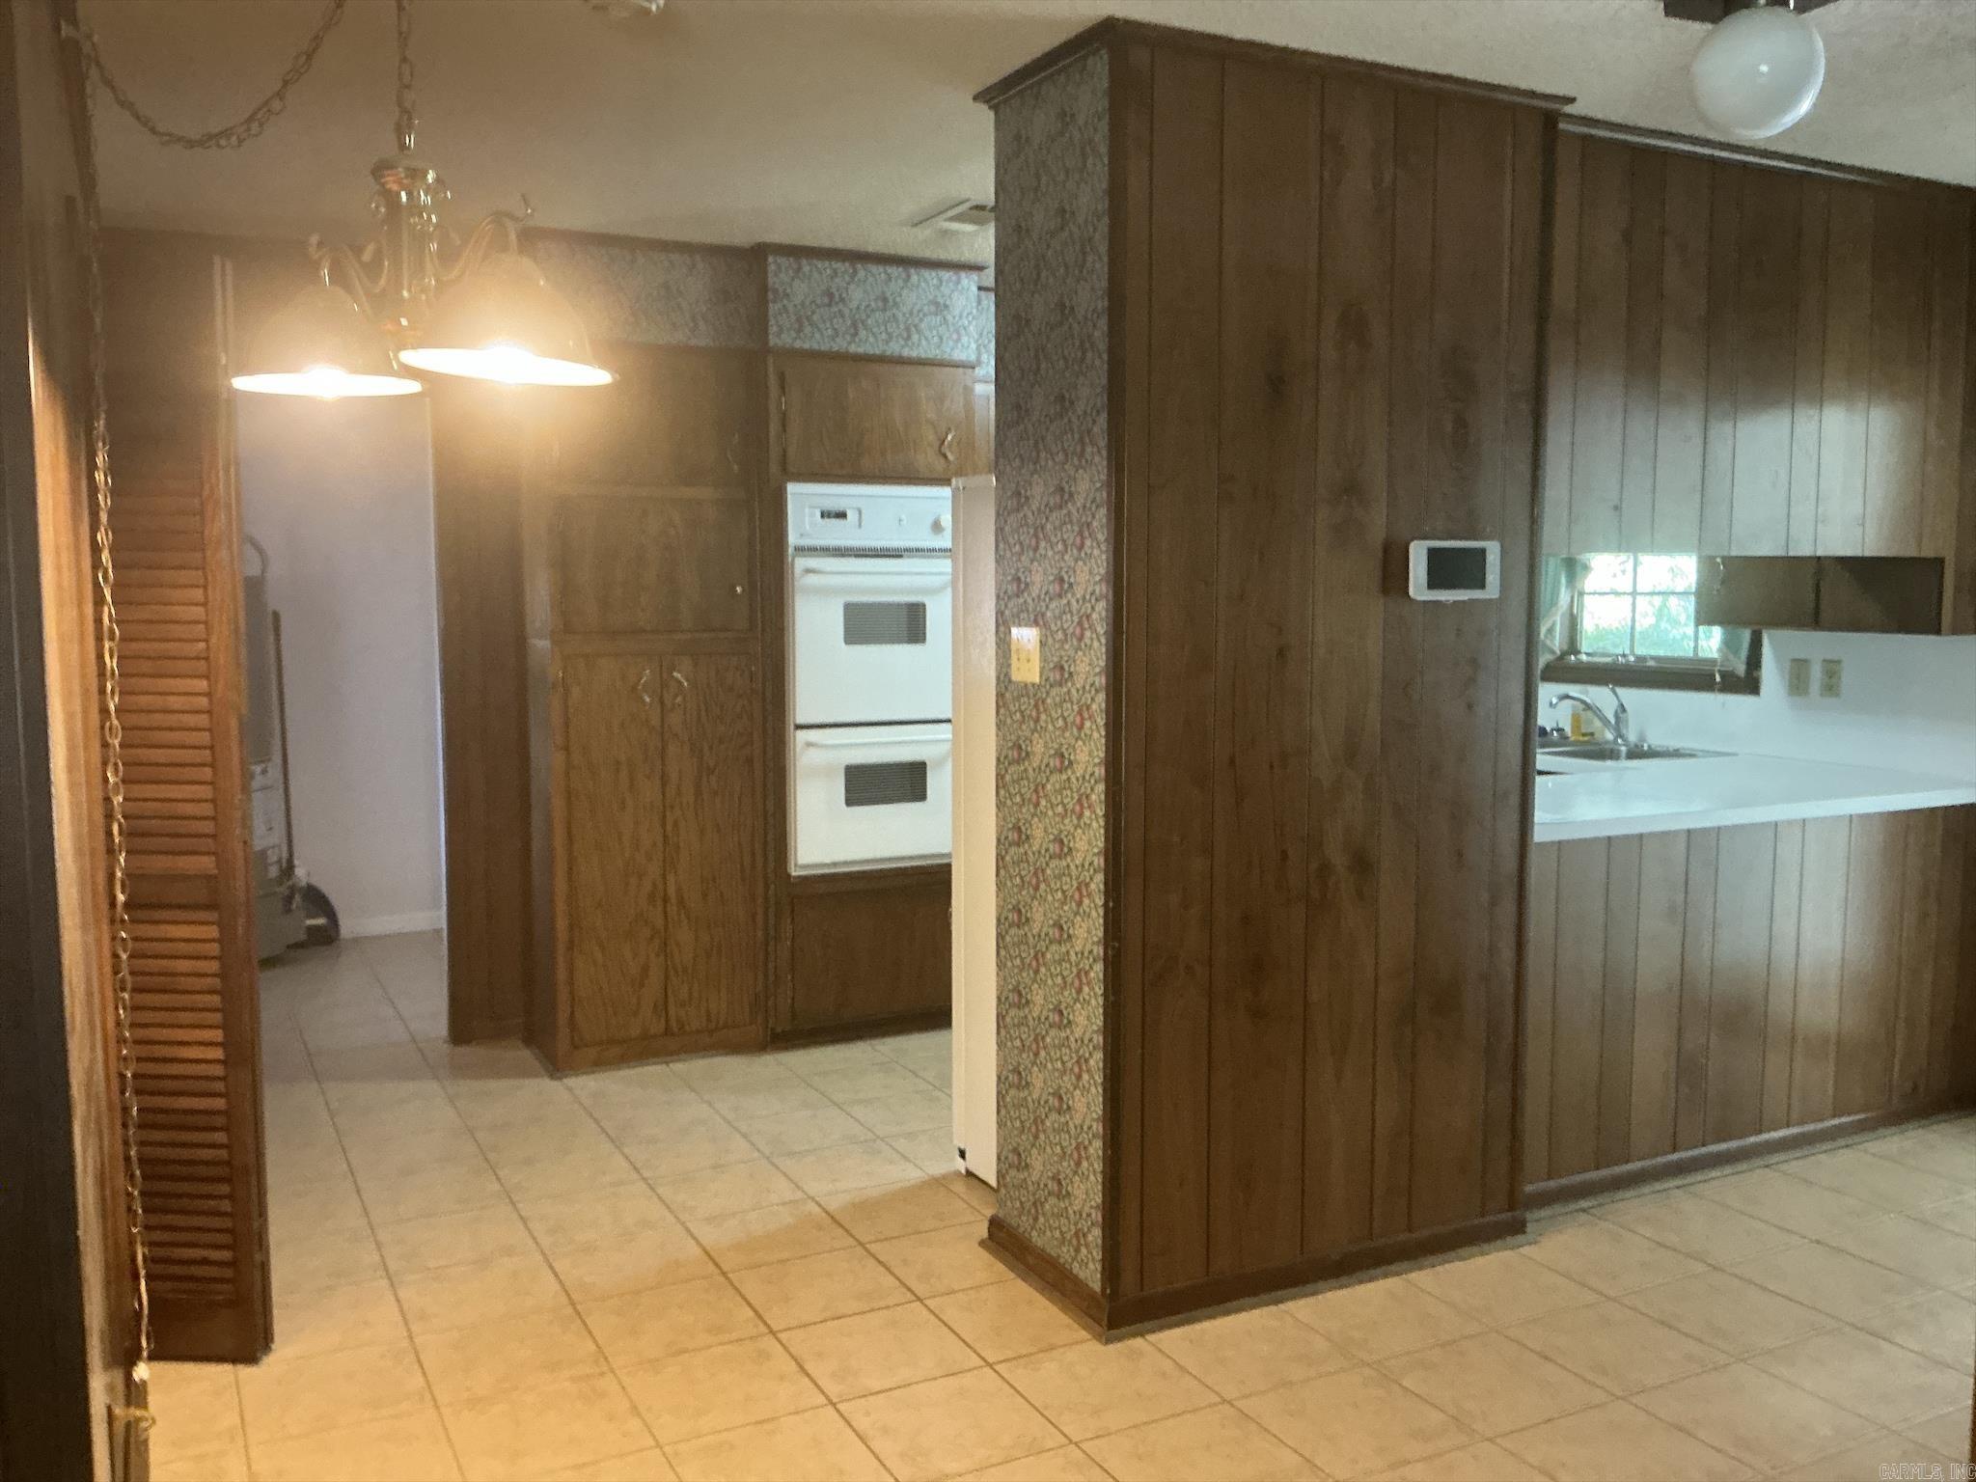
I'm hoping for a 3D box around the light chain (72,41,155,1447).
[{"bbox_3d":[-1.381,0.043,2.530,0.050,2.180,0.050,-3,6,-27],"label":"light chain"}]

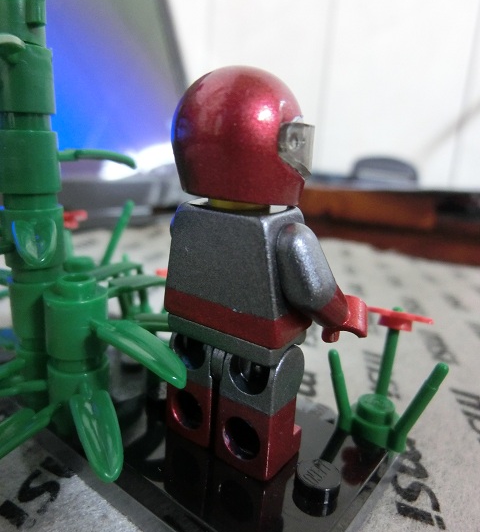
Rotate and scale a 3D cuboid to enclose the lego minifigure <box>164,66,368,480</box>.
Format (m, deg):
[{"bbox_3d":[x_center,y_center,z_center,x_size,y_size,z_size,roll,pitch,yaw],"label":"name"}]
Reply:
[{"bbox_3d":[0.001,0.001,0.052,0.024,0.043,0.018,13,18,35],"label":"lego minifigure"}]

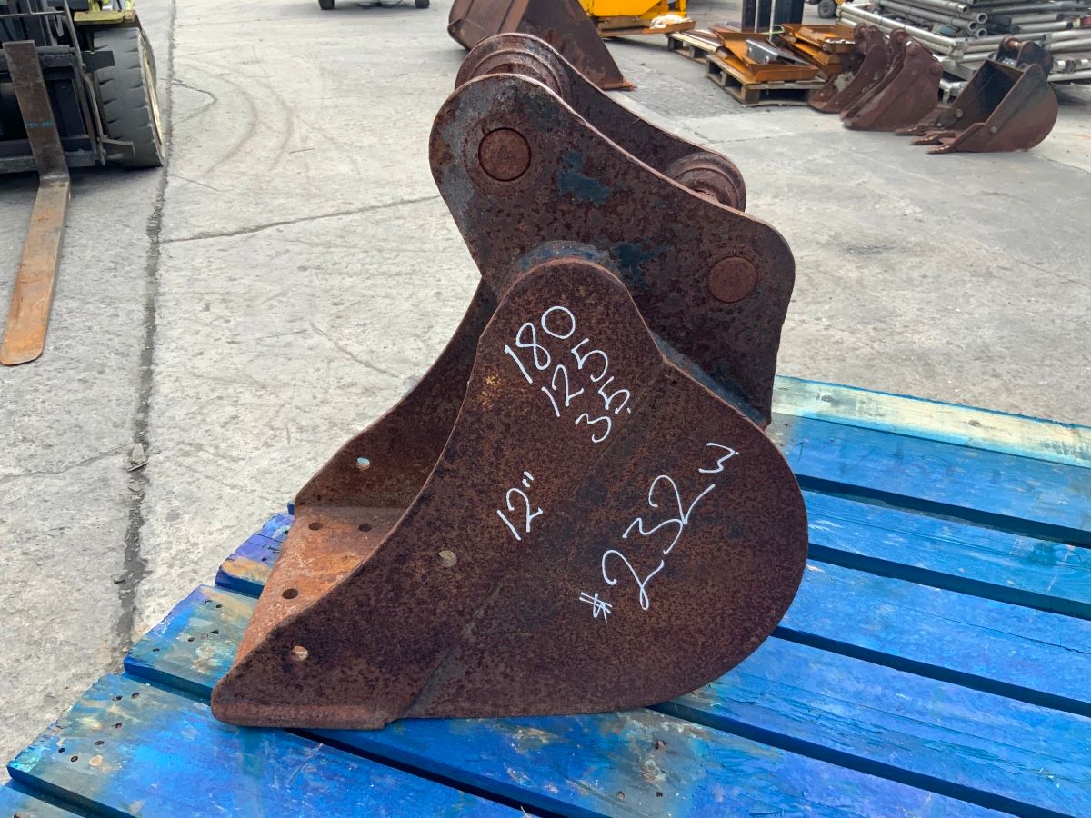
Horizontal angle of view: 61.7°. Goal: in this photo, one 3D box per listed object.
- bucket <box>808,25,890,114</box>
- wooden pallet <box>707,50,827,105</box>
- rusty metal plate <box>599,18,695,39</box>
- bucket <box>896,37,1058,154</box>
[{"bbox_3d":[1.994,-2.158,5.758,0.520,0.500,0.260,-2,30,-6],"label":"bucket"},{"bbox_3d":[1.725,-2.284,6.336,1.000,0.146,1.120,-2,30,-5],"label":"wooden pallet"},{"bbox_3d":[0.981,-3.684,8.872,0.420,0.100,0.950,-22,28,-33],"label":"rusty metal plate"},{"bbox_3d":[2.346,-1.715,4.941,0.670,0.540,0.470,-2,30,-6],"label":"bucket"}]

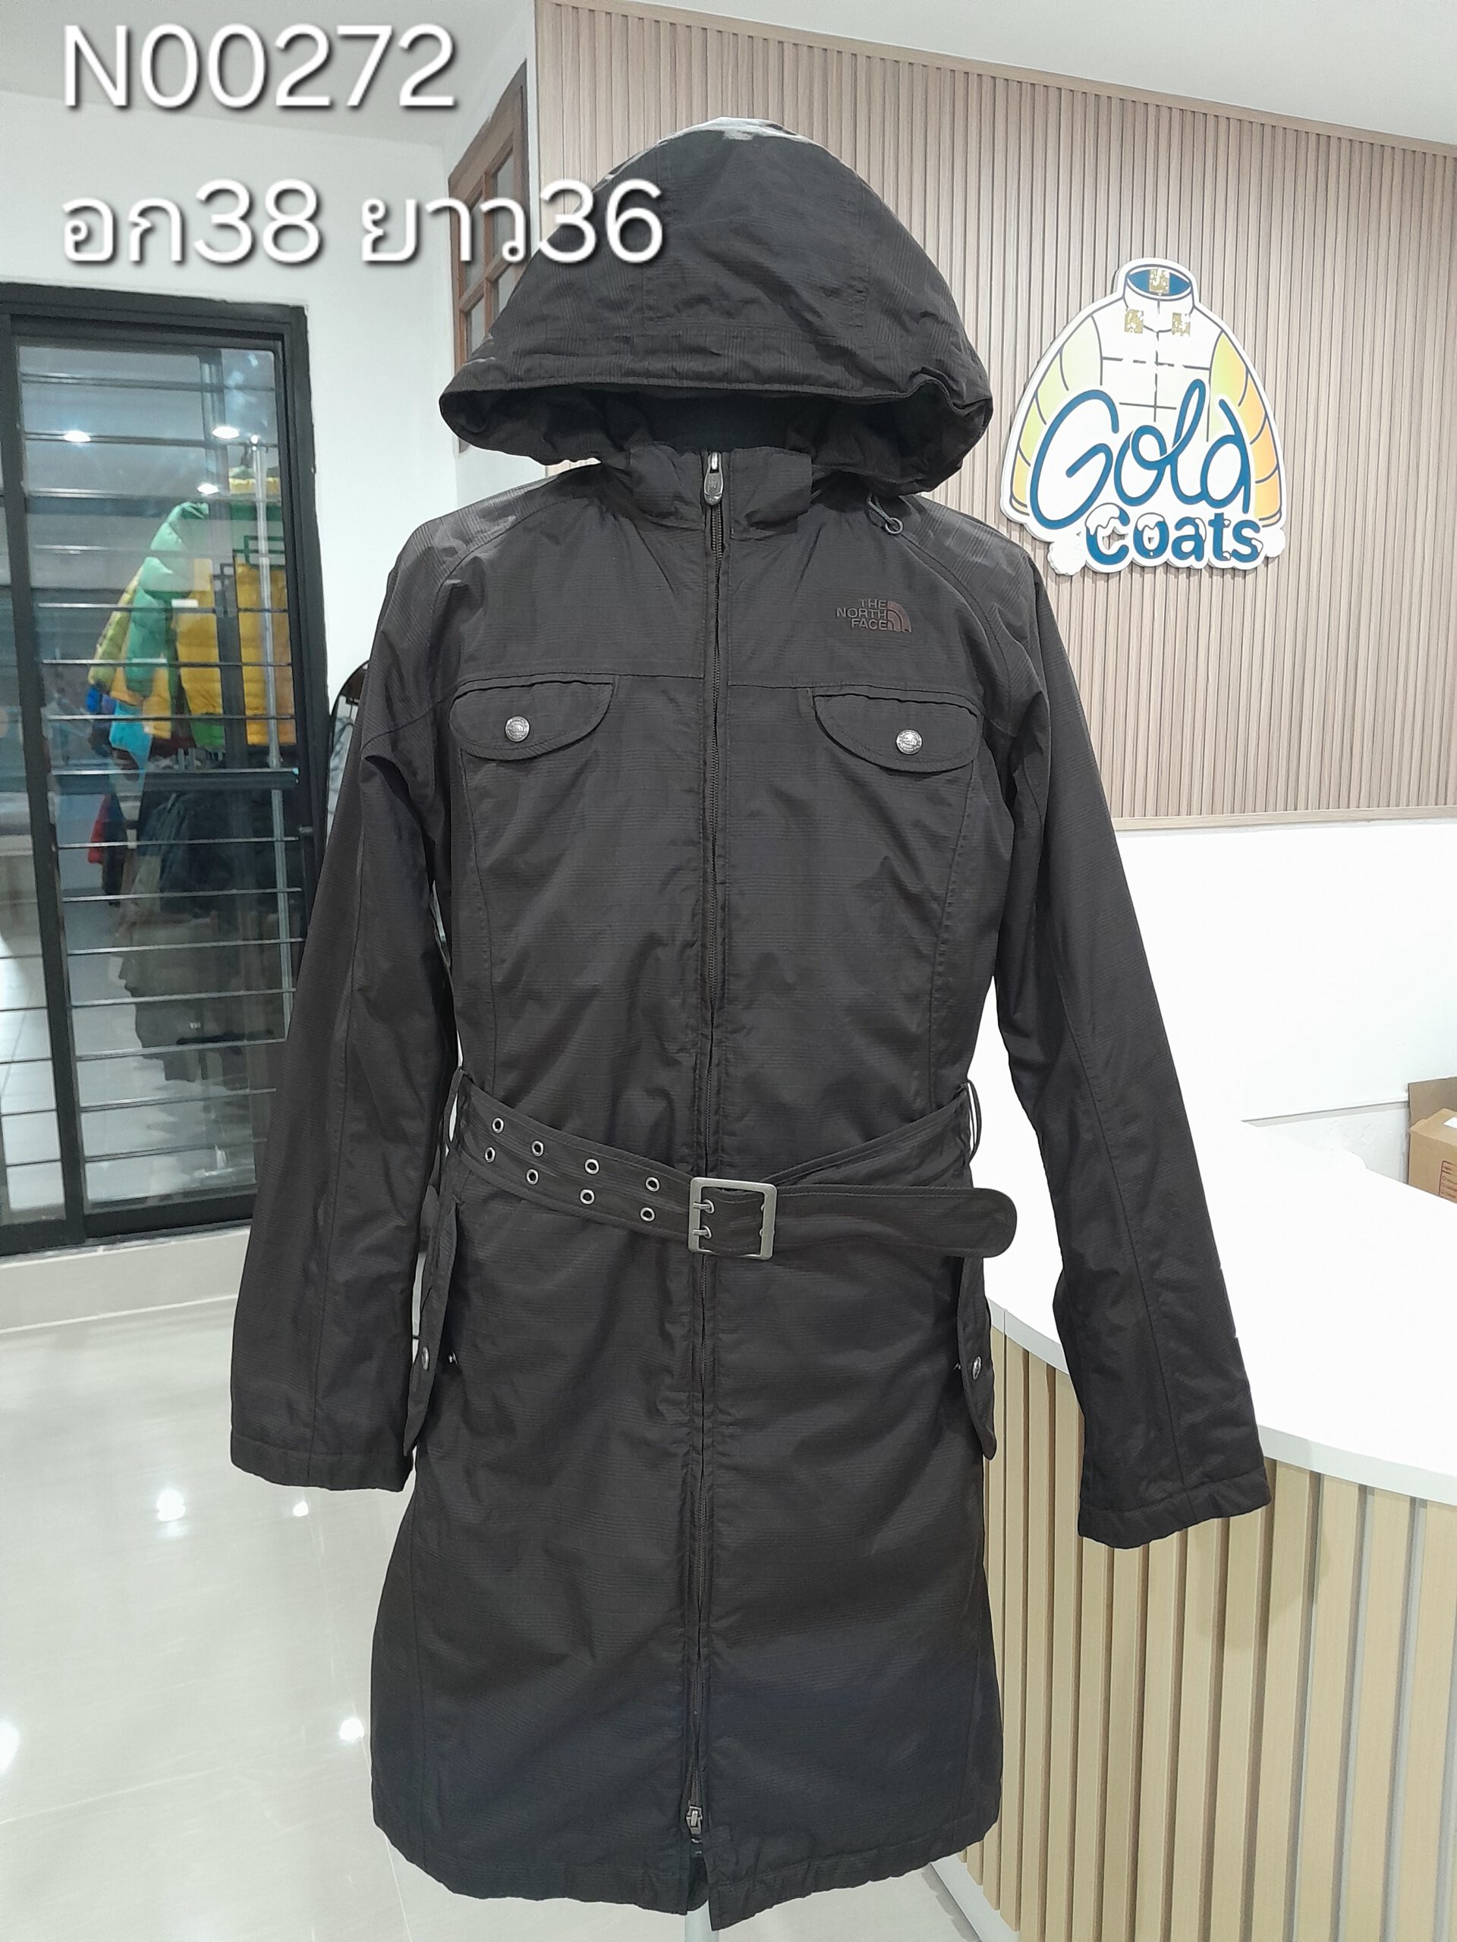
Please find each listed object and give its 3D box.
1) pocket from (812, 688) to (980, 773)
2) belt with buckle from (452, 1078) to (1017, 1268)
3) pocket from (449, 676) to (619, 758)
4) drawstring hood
[{"bbox_3d":[0.099,-0.141,0.854,0.103,0.049,0.024,-2,10,-18],"label":"pocket"},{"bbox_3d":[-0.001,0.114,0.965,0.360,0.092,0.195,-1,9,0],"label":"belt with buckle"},{"bbox_3d":[-0.113,-0.148,0.852,0.103,0.049,0.024,4,10,18],"label":"pocket"},{"bbox_3d":[-0.003,-0.405,0.912,0.335,0.240,0.250,-1,9,-5],"label":"drawstring hood"}]

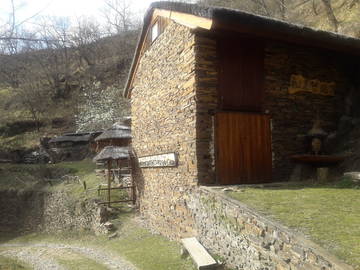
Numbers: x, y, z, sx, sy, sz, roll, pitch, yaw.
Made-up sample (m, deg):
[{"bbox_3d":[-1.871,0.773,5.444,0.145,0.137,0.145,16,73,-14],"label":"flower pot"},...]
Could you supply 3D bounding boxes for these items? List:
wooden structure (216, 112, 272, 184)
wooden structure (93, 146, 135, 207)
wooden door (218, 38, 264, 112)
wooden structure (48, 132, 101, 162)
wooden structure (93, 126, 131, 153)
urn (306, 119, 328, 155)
[{"bbox_3d":[1.734,0.363,7.717,1.690,1.870,0.100,1,-7,-21],"label":"wooden structure"},{"bbox_3d":[-3.700,2.309,16.200,2.200,3.150,1.900,2,-7,-25],"label":"wooden structure"},{"bbox_3d":[1.686,-1.573,7.920,1.480,1.980,0.100,1,-7,-21],"label":"wooden door"},{"bbox_3d":[-9.601,1.138,26.500,4.100,2.600,3.000,-2,-6,12],"label":"wooden structure"},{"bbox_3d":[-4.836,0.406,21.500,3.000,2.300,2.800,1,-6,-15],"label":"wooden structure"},{"bbox_3d":[3.896,0.042,8.250,0.550,0.980,0.480,1,-7,-21],"label":"urn"}]

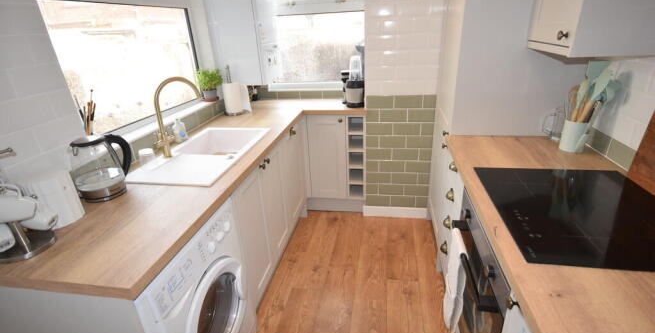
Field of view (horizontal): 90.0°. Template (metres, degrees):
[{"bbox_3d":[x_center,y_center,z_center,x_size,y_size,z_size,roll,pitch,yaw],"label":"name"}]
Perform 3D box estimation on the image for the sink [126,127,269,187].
[{"bbox_3d":[-0.644,-0.001,1.800,0.464,0.200,0.808,2,24,10],"label":"sink"}]

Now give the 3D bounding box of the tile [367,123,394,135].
[{"bbox_3d":[0.395,-0.280,2.485,0.200,0.100,0.009,1,24,10],"label":"tile"}]

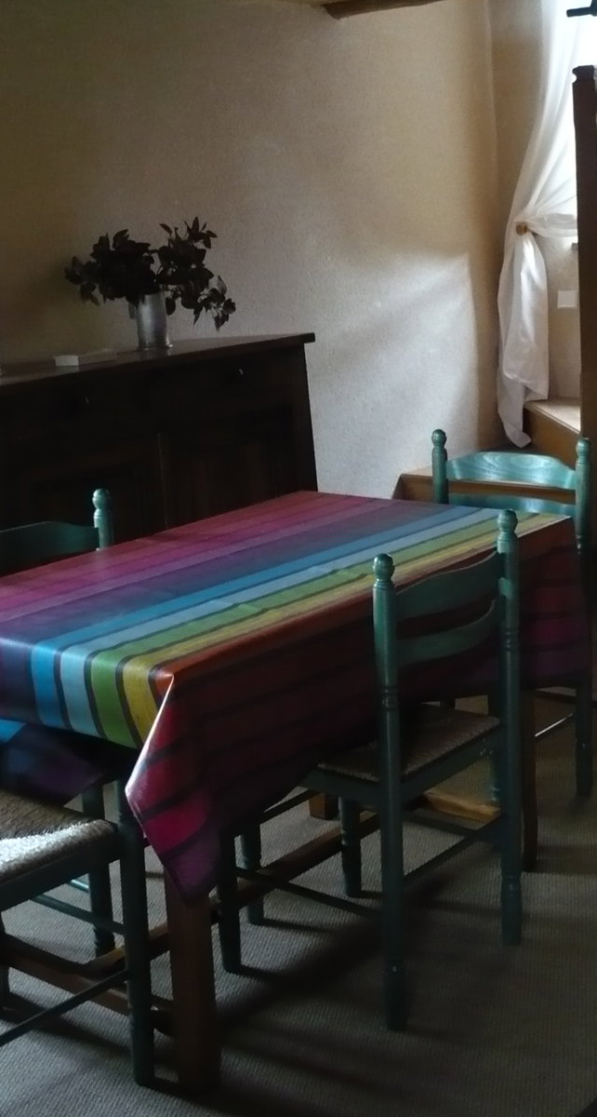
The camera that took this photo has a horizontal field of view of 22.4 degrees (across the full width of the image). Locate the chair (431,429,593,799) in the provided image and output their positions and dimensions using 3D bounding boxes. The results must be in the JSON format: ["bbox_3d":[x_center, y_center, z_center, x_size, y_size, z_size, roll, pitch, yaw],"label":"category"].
[{"bbox_3d":[0.398,0.170,3.546,0.427,0.872,0.434,7,17,40],"label":"chair"}]

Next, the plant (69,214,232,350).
[{"bbox_3d":[-0.448,-0.838,4.587,0.523,0.406,0.409,-5,13,-5],"label":"plant"}]

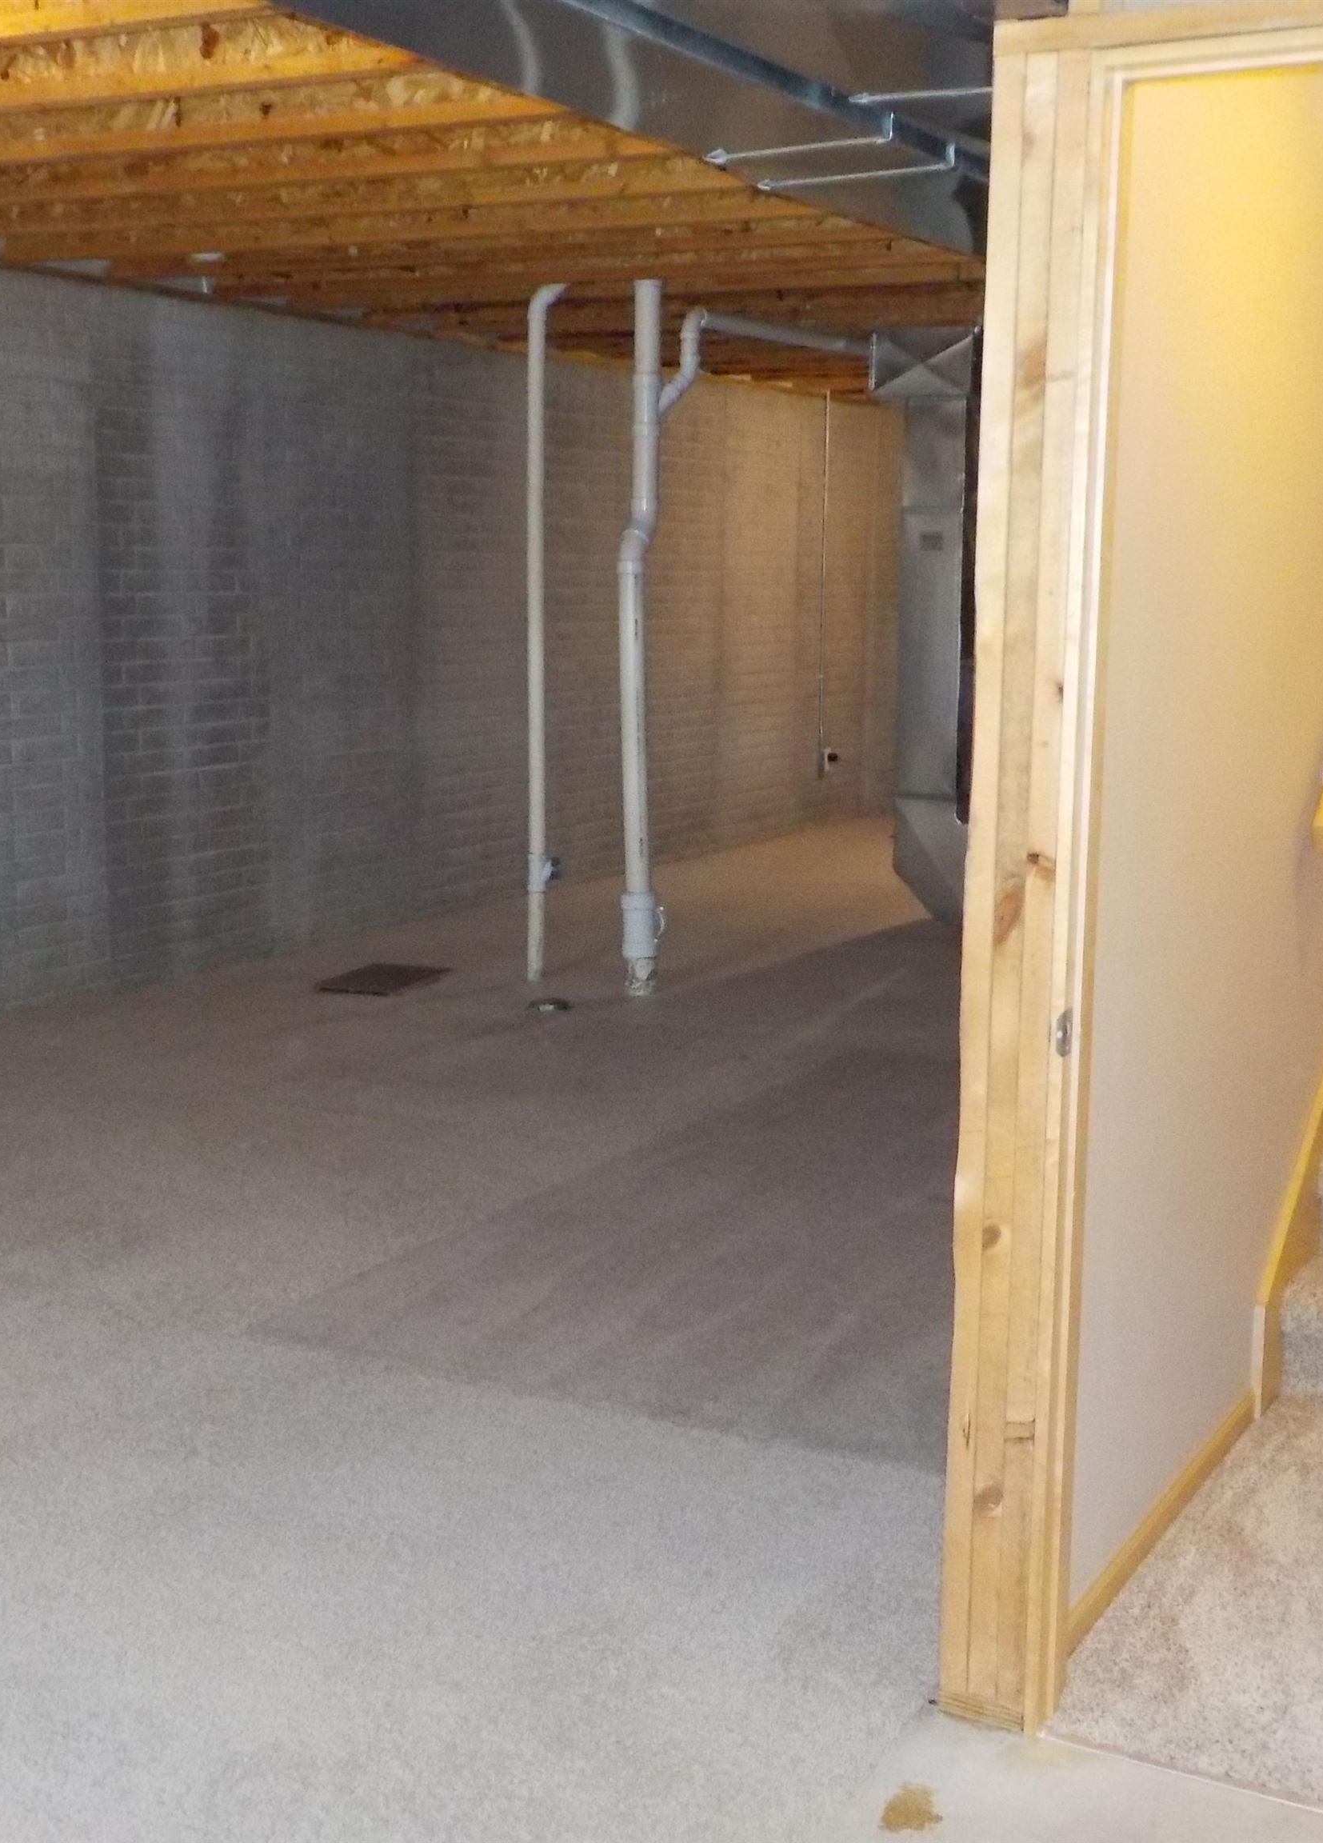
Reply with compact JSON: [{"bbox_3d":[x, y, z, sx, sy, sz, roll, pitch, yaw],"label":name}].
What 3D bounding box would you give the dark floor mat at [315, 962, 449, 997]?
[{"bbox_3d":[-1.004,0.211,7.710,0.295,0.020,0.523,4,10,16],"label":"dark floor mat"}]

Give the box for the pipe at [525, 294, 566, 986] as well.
[{"bbox_3d":[-0.396,-0.990,7.510,0.160,2.470,0.075,6,11,28],"label":"pipe"}]

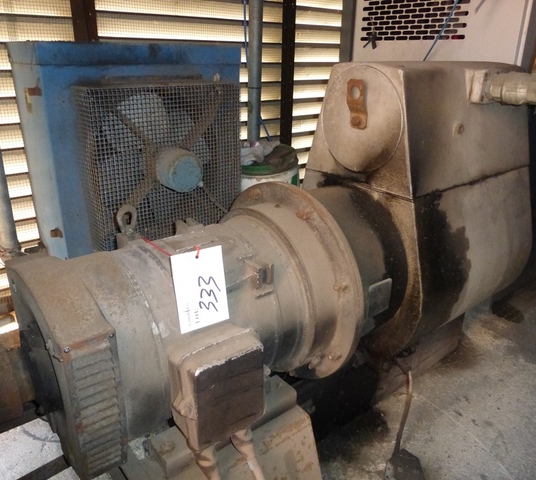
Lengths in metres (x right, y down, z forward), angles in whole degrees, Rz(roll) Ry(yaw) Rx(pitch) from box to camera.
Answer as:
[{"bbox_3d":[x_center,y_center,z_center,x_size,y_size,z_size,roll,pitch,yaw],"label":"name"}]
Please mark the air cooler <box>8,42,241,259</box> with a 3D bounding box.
[{"bbox_3d":[-0.391,-0.289,1.580,0.676,0.691,0.408,-17,28,-38],"label":"air cooler"}]

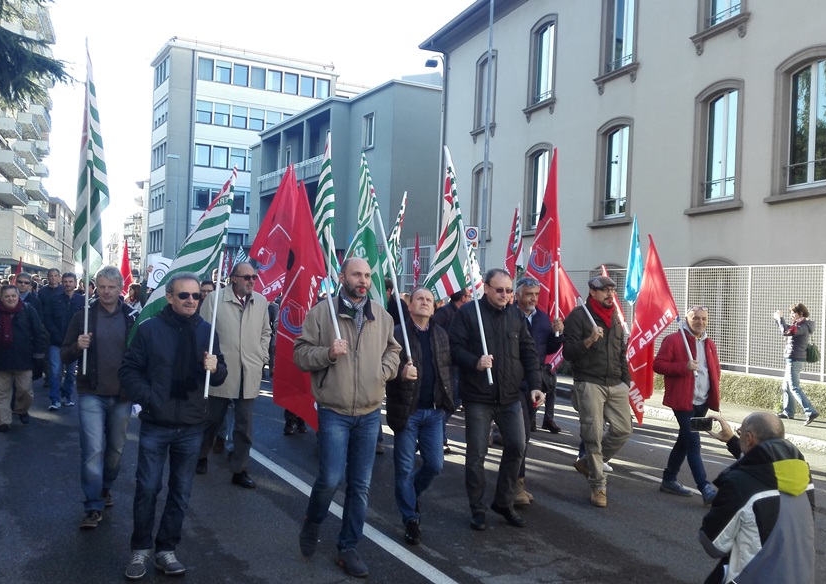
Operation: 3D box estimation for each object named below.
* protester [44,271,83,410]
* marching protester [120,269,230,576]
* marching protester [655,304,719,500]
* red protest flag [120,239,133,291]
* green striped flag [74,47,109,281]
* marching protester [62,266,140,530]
[{"bbox_3d":[-4.482,0.605,9.949,0.530,1.742,0.420,2,0,-27],"label":"protester"},{"bbox_3d":[-1.373,0.731,4.392,0.600,1.688,0.470,2,0,-30],"label":"marching protester"},{"bbox_3d":[2.371,0.941,6.675,0.530,1.638,0.570,2,0,-25],"label":"marching protester"},{"bbox_3d":[-5.754,-0.492,15.500,0.300,1.180,0.260,2,0,12],"label":"red protest flag"},{"bbox_3d":[-2.062,-0.837,4.950,0.260,1.470,0.260,2,0,12],"label":"green striped flag"},{"bbox_3d":[-2.173,0.685,5.371,0.550,1.726,0.500,2,0,-26],"label":"marching protester"}]

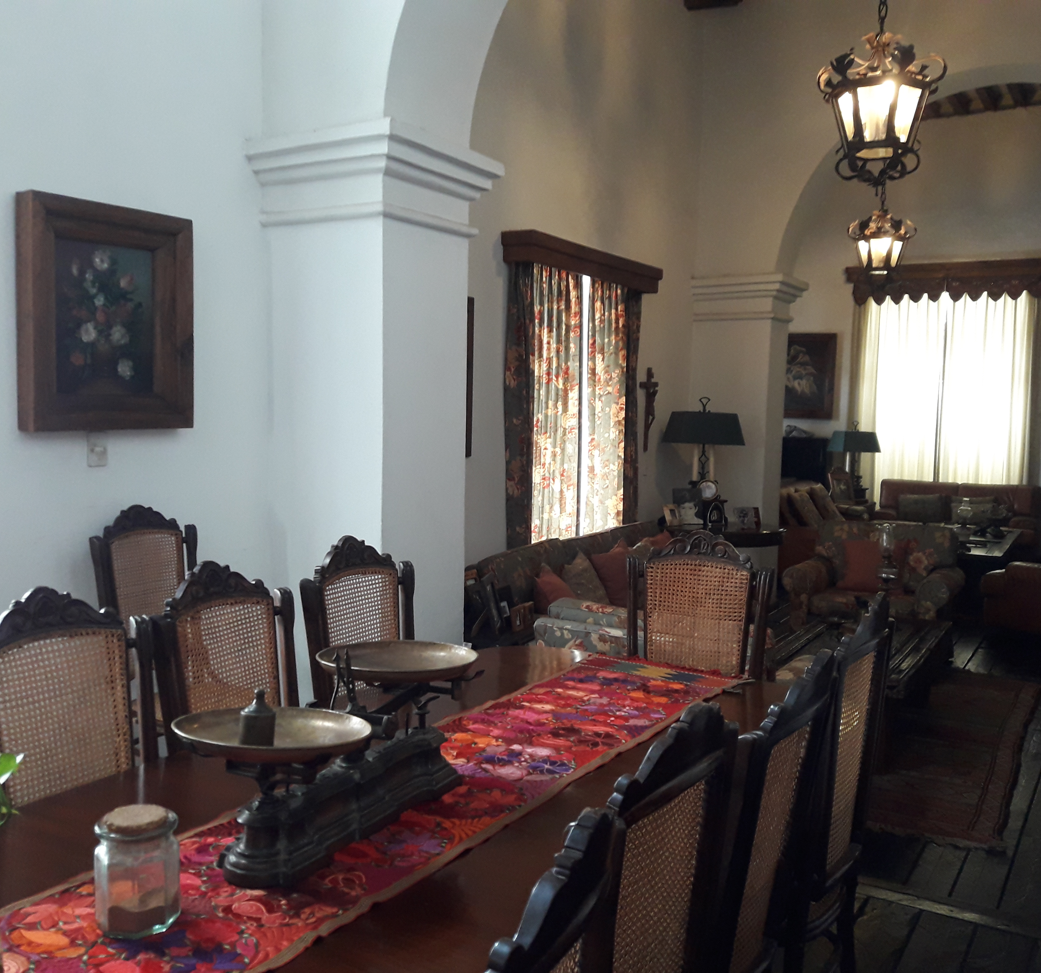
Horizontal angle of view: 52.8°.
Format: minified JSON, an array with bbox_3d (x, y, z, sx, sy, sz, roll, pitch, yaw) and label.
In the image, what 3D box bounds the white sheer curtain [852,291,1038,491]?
[{"bbox_3d":[4.877,-1.010,12.267,2.020,2.500,0.180,4,5,32],"label":"white sheer curtain"}]

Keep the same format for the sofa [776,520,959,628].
[{"bbox_3d":[2.612,0.667,7.679,1.170,0.760,0.880,3,5,27],"label":"sofa"}]

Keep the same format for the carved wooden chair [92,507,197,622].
[{"bbox_3d":[-1.073,0.622,3.548,0.540,1.100,0.460,4,5,31],"label":"carved wooden chair"}]

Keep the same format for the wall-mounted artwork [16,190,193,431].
[{"bbox_3d":[-1.354,-0.554,3.468,0.091,0.724,0.611,4,5,31],"label":"wall-mounted artwork"}]

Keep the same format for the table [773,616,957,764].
[{"bbox_3d":[1.644,0.915,5.032,0.603,0.370,1.341,4,5,31],"label":"table"}]

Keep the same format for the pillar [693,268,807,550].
[{"bbox_3d":[1.716,-0.347,8.023,0.680,2.412,0.685,4,5,31],"label":"pillar"}]

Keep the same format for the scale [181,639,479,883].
[{"bbox_3d":[-0.318,0.468,1.956,0.330,0.350,0.700,3,5,27],"label":"scale"}]

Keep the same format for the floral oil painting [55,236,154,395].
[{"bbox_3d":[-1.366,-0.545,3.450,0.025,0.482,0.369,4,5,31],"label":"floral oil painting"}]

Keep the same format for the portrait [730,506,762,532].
[{"bbox_3d":[1.671,0.236,7.681,0.210,0.190,0.060,2,-7,16],"label":"portrait"}]

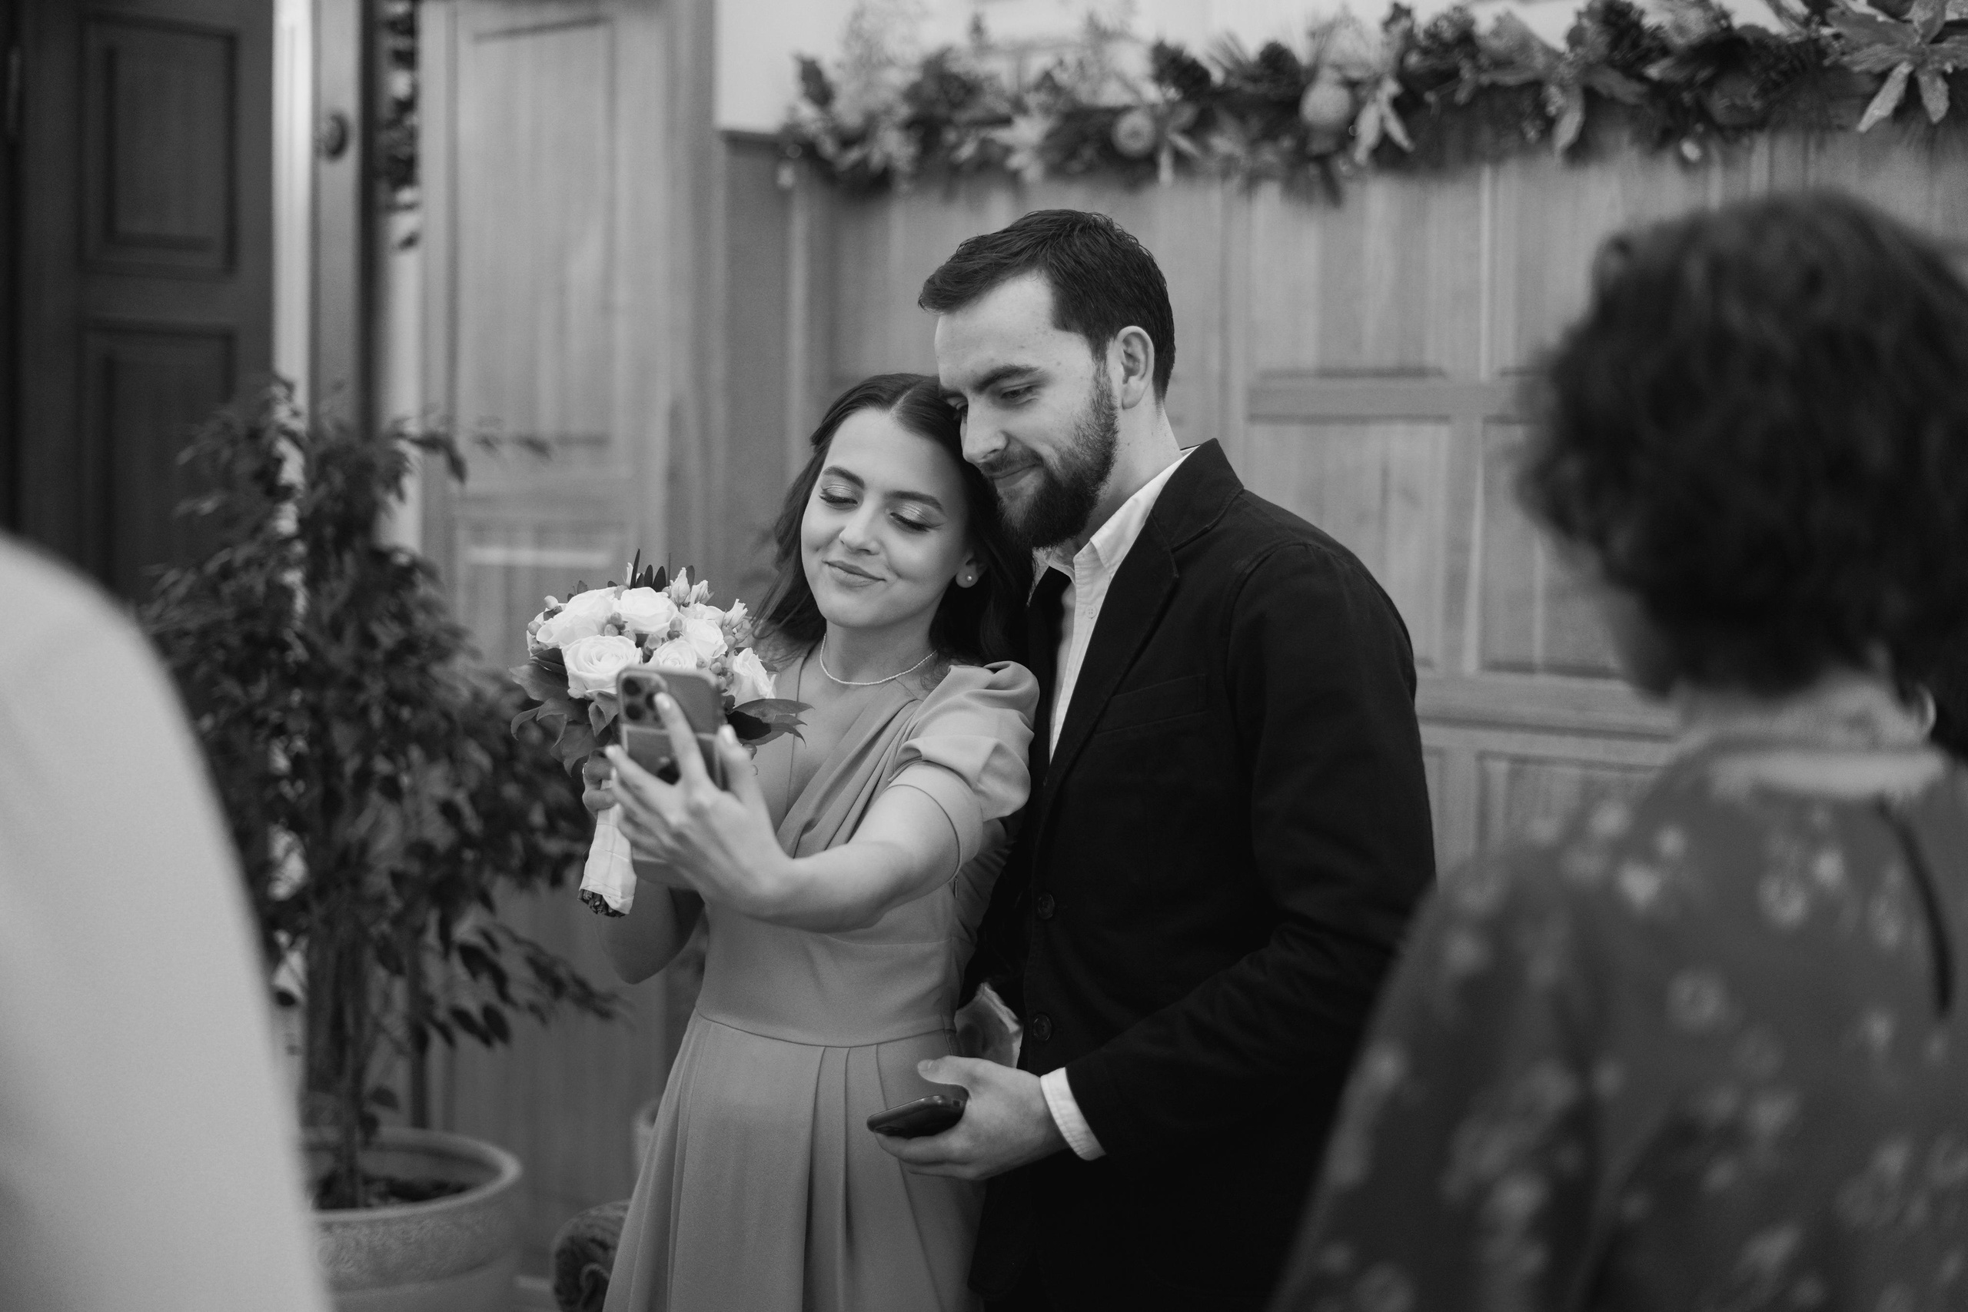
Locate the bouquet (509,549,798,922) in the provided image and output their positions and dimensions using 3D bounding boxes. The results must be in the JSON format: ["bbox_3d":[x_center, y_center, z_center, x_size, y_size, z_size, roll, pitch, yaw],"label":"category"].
[{"bbox_3d":[-0.242,0.059,2.000,0.220,0.270,0.205,9,8,-6],"label":"bouquet"}]

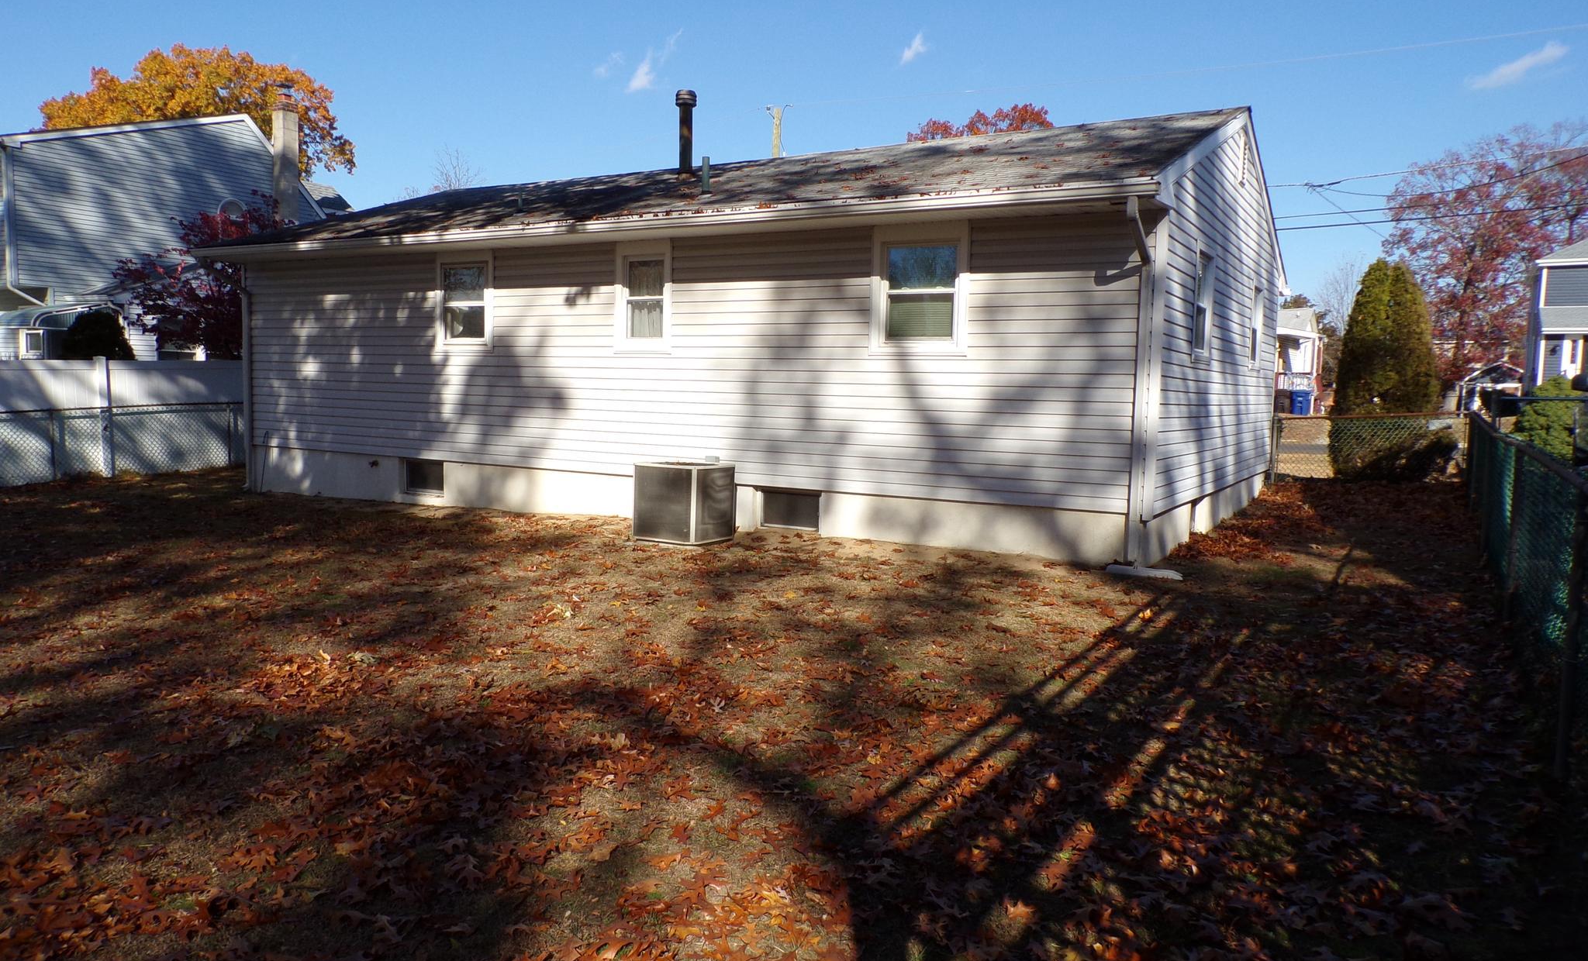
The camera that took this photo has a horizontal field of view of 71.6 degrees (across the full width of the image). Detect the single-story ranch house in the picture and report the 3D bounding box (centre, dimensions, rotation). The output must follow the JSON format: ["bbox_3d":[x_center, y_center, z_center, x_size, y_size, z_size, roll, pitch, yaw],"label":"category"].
[{"bbox_3d":[-0.484,-2.064,15.059,12.409,4.608,8.227,4,5,30],"label":"single-story ranch house"}]

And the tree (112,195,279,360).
[{"bbox_3d":[-10.512,-2.921,20.722,4.300,5.000,4.300,4,5,30],"label":"tree"}]

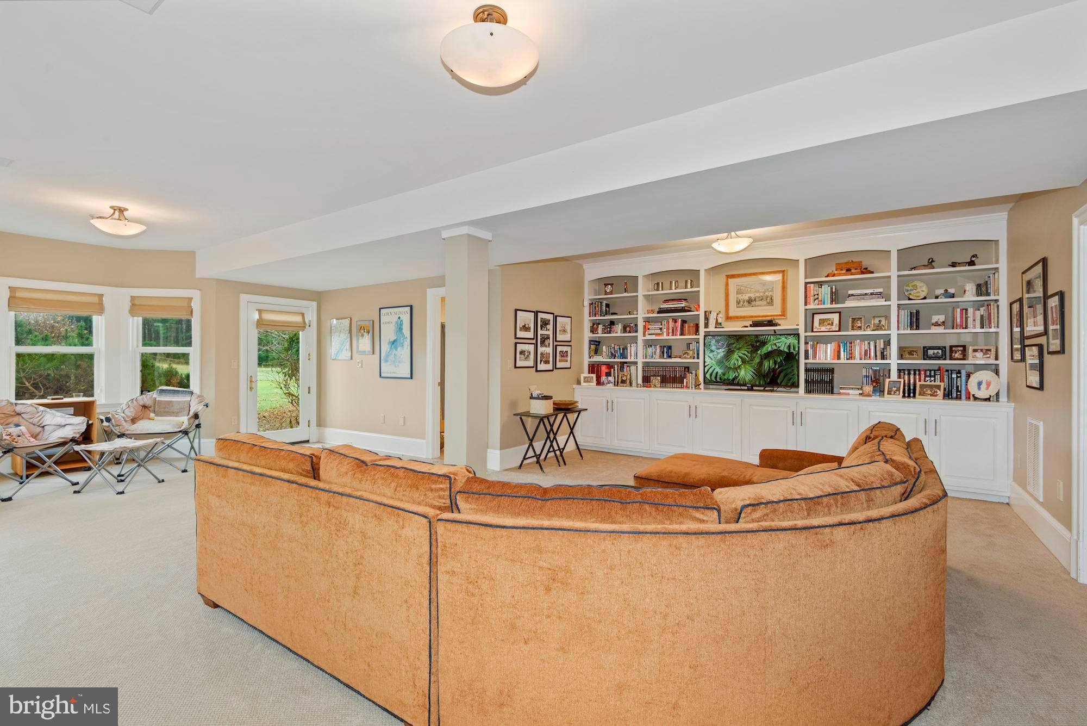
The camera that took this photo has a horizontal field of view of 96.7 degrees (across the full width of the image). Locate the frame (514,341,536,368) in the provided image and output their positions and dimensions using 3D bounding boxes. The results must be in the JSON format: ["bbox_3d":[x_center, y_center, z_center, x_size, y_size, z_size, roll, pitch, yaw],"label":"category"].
[{"bbox_3d":[-0.234,-0.091,5.944,0.030,0.305,0.400,0,0,34],"label":"frame"}]

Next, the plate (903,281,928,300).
[{"bbox_3d":[3.827,-0.742,4.965,0.198,0.192,0.055,1,0,34],"label":"plate"}]

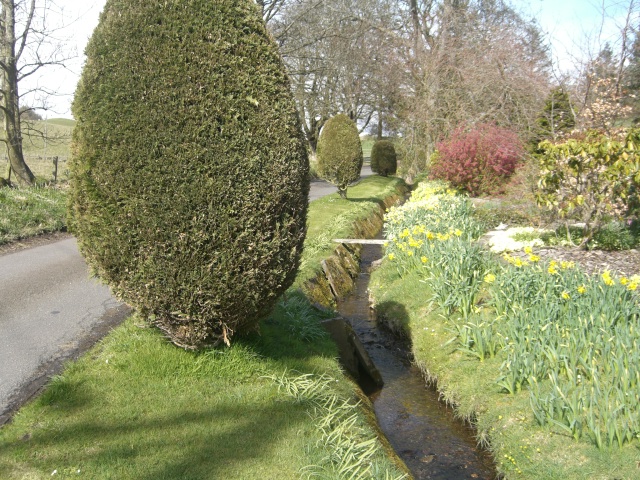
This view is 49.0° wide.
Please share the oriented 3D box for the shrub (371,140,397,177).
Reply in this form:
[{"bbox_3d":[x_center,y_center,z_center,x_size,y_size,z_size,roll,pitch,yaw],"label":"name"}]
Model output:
[{"bbox_3d":[2.802,-3.640,31.000,1.147,1.660,1.147,0,8,0],"label":"shrub"}]

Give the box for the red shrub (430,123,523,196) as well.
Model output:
[{"bbox_3d":[4.589,-2.360,20.600,2.697,2.148,2.509,0,8,0],"label":"red shrub"}]

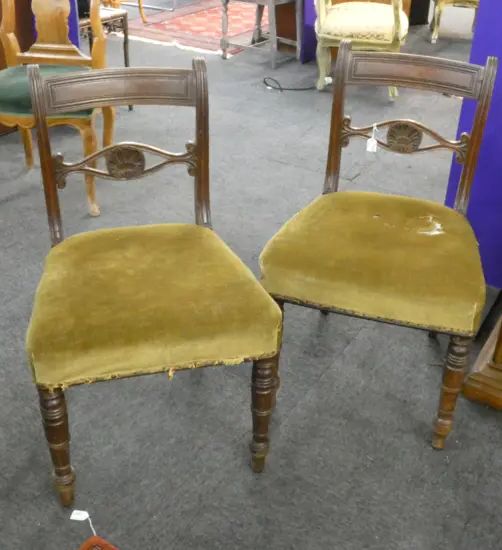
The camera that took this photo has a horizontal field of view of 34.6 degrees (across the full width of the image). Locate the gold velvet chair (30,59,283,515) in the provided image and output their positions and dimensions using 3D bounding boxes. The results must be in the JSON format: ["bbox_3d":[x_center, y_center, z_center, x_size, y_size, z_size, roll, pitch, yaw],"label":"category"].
[{"bbox_3d":[-0.248,0.001,1.822,0.510,0.845,0.535,-6,31,-15],"label":"gold velvet chair"}]

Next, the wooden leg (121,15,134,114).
[{"bbox_3d":[-0.611,-1.053,4.014,0.032,0.480,0.032,22,35,30],"label":"wooden leg"}]

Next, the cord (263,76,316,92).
[{"bbox_3d":[0.229,-1.103,4.638,0.315,0.016,0.255,3,30,0],"label":"cord"}]

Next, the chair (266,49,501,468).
[{"bbox_3d":[0.341,-0.094,2.036,0.510,0.845,0.535,10,30,13],"label":"chair"}]

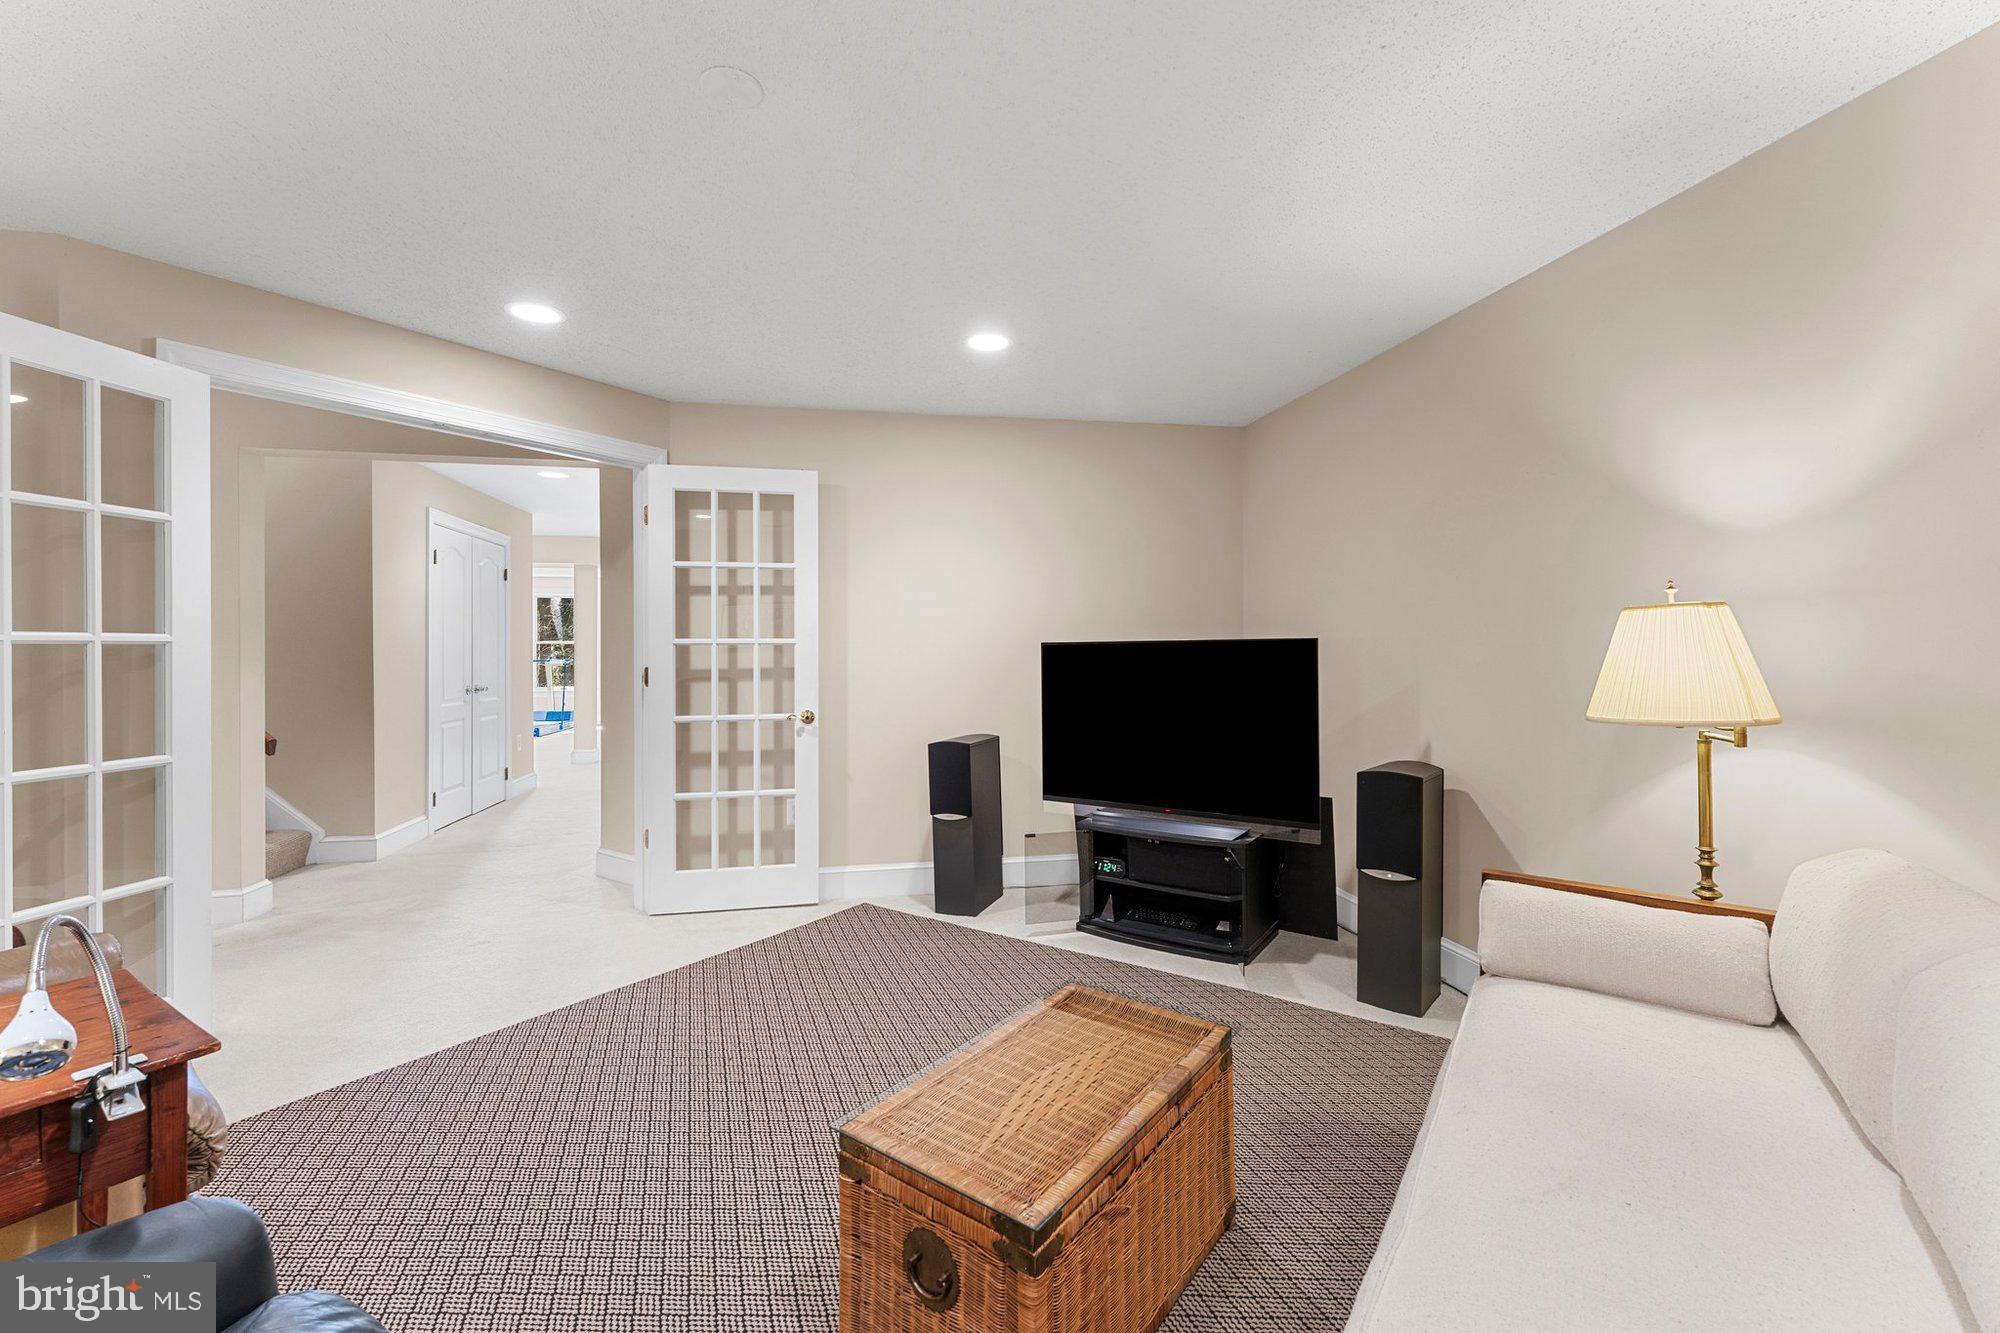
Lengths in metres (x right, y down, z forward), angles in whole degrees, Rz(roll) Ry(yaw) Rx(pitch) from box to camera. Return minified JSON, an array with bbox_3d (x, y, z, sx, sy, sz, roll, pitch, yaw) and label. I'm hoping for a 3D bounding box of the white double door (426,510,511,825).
[{"bbox_3d":[-3.926,0.035,5.735,0.100,2.150,1.240,0,1,-11],"label":"white double door"}]

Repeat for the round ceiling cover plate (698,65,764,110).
[{"bbox_3d":[-0.567,-1.217,1.641,0.131,0.013,0.131,0,1,0],"label":"round ceiling cover plate"}]

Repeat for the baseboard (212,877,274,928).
[{"bbox_3d":[-3.486,1.078,3.583,0.140,0.145,0.220,0,1,-12],"label":"baseboard"}]

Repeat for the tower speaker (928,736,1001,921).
[{"bbox_3d":[-0.149,0.738,3.710,0.205,0.800,0.340,0,1,20],"label":"tower speaker"}]

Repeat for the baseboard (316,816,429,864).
[{"bbox_3d":[-3.816,1.058,4.779,0.310,0.140,0.650,0,1,-12],"label":"baseboard"}]

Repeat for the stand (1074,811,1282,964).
[{"bbox_3d":[0.747,0.910,3.333,0.730,0.465,0.460,1,1,33],"label":"stand"}]

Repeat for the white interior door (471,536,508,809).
[{"bbox_3d":[-3.976,0.075,6.011,0.050,2.040,0.560,0,1,-11],"label":"white interior door"}]

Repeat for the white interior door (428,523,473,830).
[{"bbox_3d":[-3.866,0.085,5.449,0.050,2.040,0.590,0,1,-11],"label":"white interior door"}]

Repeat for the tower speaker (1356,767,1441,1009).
[{"bbox_3d":[1.392,0.753,2.709,0.205,0.800,0.280,1,1,39],"label":"tower speaker"}]

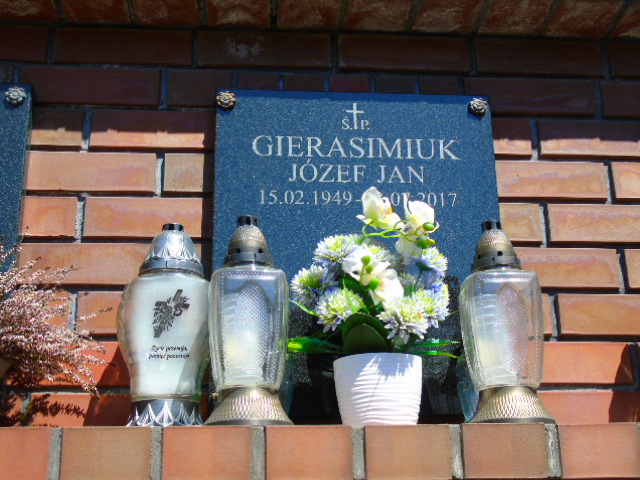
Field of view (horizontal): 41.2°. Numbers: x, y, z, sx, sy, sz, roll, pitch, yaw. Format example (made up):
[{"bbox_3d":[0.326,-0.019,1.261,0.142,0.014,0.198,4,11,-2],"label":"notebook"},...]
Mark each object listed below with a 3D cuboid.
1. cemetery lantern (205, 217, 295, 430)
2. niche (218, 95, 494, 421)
[{"bbox_3d":[-0.102,0.118,1.222,0.121,0.314,0.121,1,-20,-5],"label":"cemetery lantern"},{"bbox_3d":[0.064,0.011,1.379,0.473,0.552,0.040,1,-20,-5],"label":"niche"}]

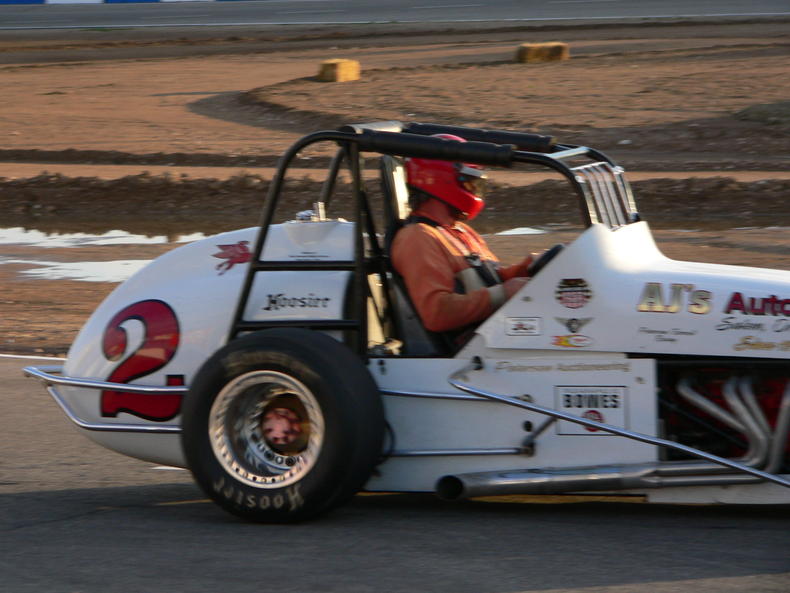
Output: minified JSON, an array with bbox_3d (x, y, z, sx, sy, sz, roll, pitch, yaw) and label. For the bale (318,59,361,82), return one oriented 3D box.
[{"bbox_3d":[-1.077,-4.336,62.000,0.450,0.370,0.900,2,6,32],"label":"bale"}]

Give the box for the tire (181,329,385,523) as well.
[{"bbox_3d":[-0.390,0.445,11.245,0.658,0.658,0.400,0,6,16],"label":"tire"}]

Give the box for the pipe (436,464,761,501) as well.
[{"bbox_3d":[0.703,0.646,11.267,1.151,0.100,0.105,-3,5,16],"label":"pipe"}]

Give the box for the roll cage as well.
[{"bbox_3d":[0.148,-0.226,11.780,1.400,0.840,0.700,0,6,16],"label":"roll cage"}]

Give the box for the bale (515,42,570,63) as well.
[{"bbox_3d":[3.269,-5.369,71.000,1.000,0.370,0.450,1,6,20],"label":"bale"}]

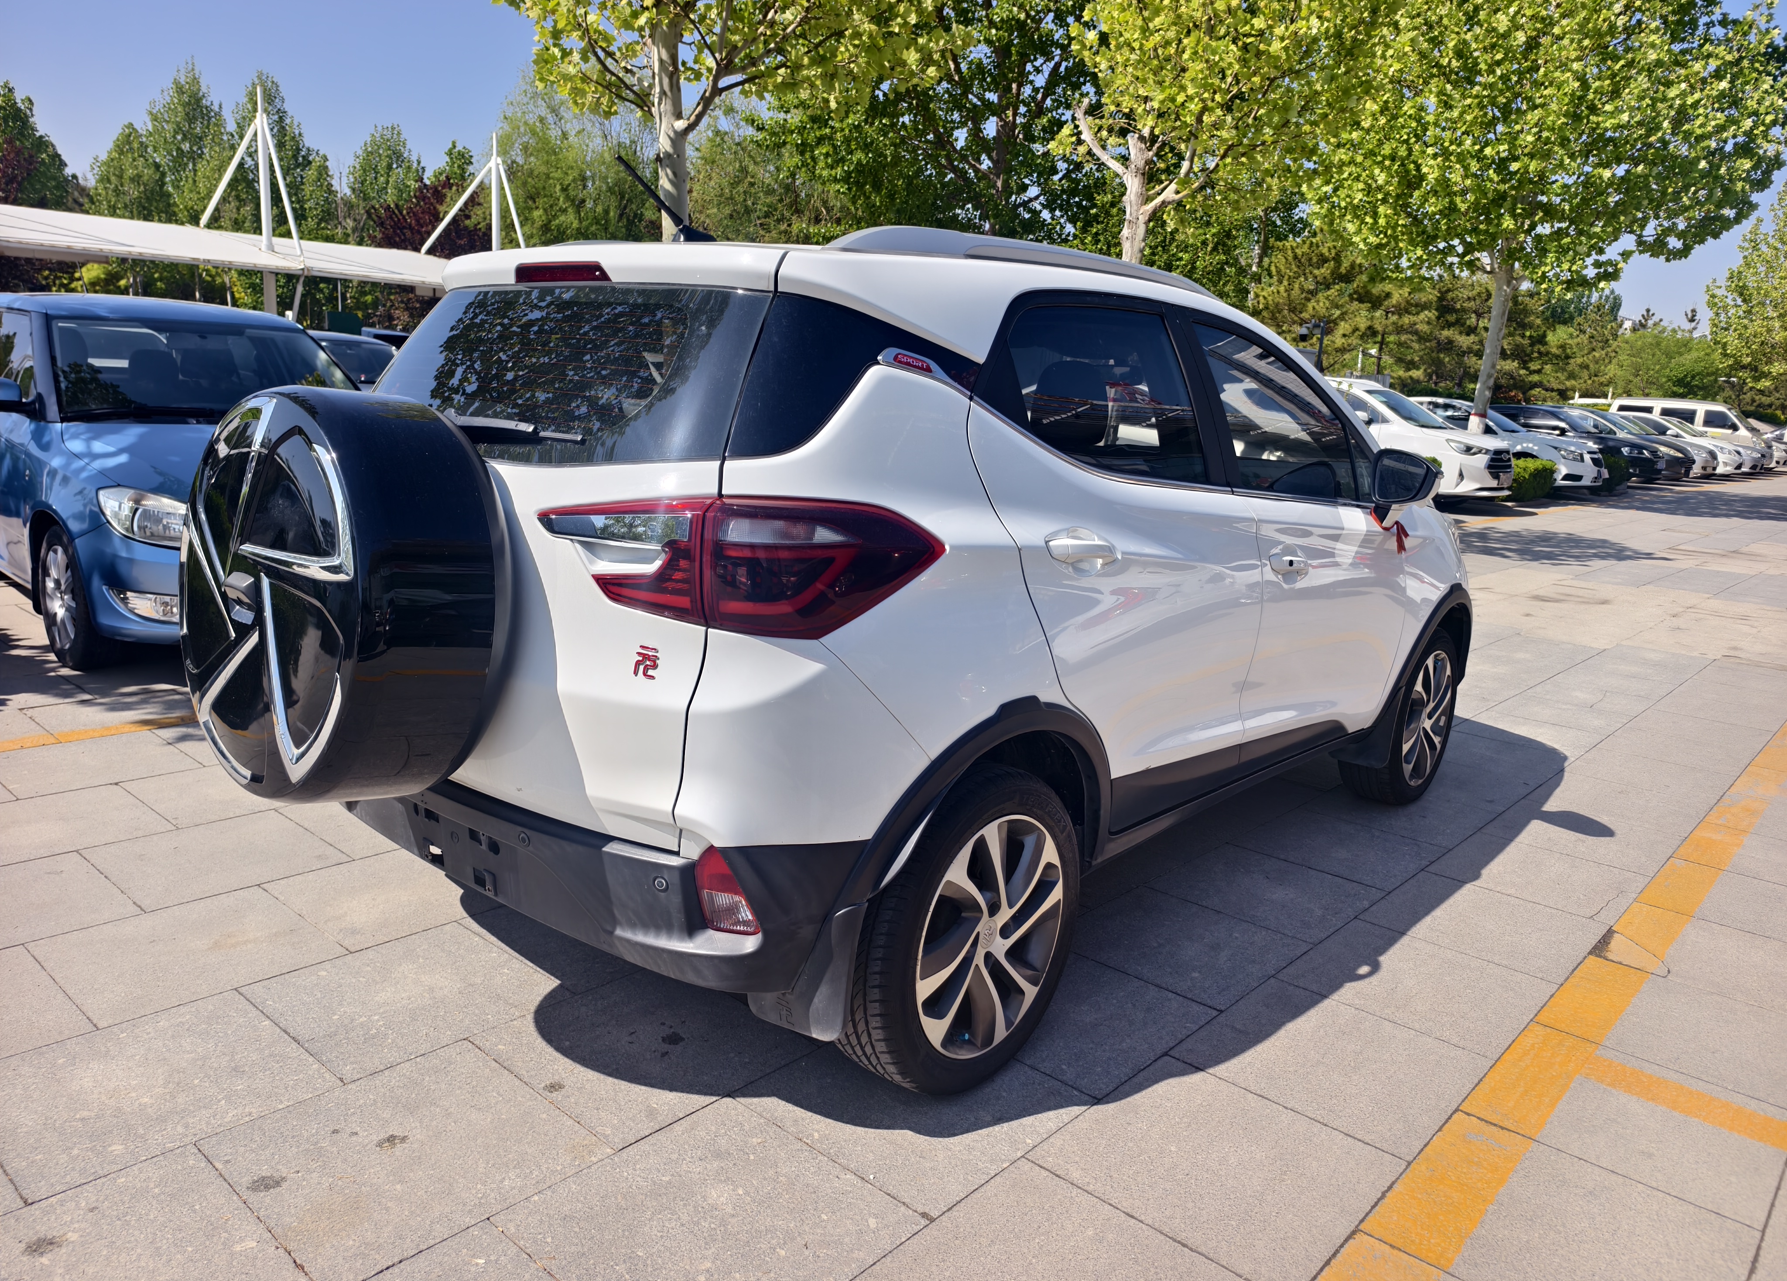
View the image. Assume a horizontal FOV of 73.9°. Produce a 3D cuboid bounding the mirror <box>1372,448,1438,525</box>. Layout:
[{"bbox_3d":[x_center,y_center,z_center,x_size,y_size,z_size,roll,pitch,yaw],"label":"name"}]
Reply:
[{"bbox_3d":[1.485,-0.441,3.436,0.190,0.195,0.130,12,15,40],"label":"mirror"}]

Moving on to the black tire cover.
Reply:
[{"bbox_3d":[-0.998,-0.081,2.098,0.710,0.710,0.270,11,7,38],"label":"black tire cover"}]

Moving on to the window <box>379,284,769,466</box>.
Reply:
[{"bbox_3d":[-0.721,-0.512,2.303,1.370,0.367,0.109,12,-7,40],"label":"window"}]

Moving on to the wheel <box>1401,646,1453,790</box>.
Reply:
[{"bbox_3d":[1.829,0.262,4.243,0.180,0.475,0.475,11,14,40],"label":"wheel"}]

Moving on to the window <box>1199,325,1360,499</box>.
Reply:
[{"bbox_3d":[1.048,-0.588,3.175,0.055,0.455,0.850,-12,-1,42],"label":"window"}]

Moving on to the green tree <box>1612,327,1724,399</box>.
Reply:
[{"bbox_3d":[31.294,-9.961,48.000,4.500,5.600,4.500,12,15,40],"label":"green tree"}]

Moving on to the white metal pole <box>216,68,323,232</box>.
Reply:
[{"bbox_3d":[-10.735,-8.031,20.000,1.200,2.900,1.700,12,15,40],"label":"white metal pole"}]

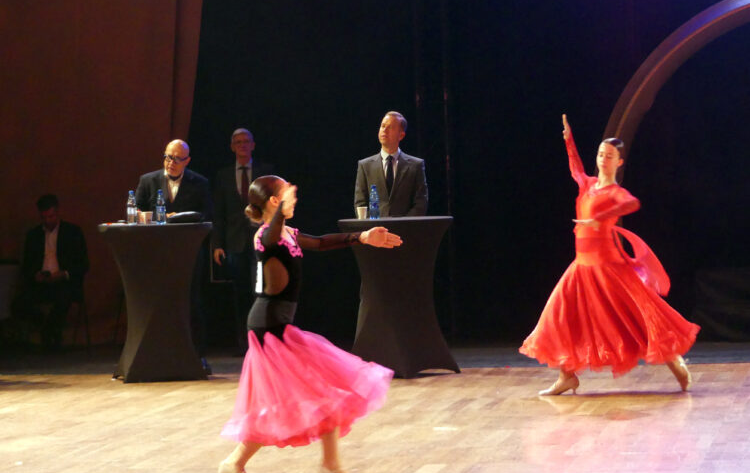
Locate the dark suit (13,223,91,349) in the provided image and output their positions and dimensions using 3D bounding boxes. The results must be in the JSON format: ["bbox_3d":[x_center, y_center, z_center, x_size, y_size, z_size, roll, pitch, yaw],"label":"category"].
[{"bbox_3d":[-2.589,0.376,27.750,0.590,1.030,0.700,-1,2,10],"label":"dark suit"}]

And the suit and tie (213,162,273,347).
[{"bbox_3d":[-1.024,0.148,27.000,0.510,1.480,0.340,-1,2,3],"label":"suit and tie"}]

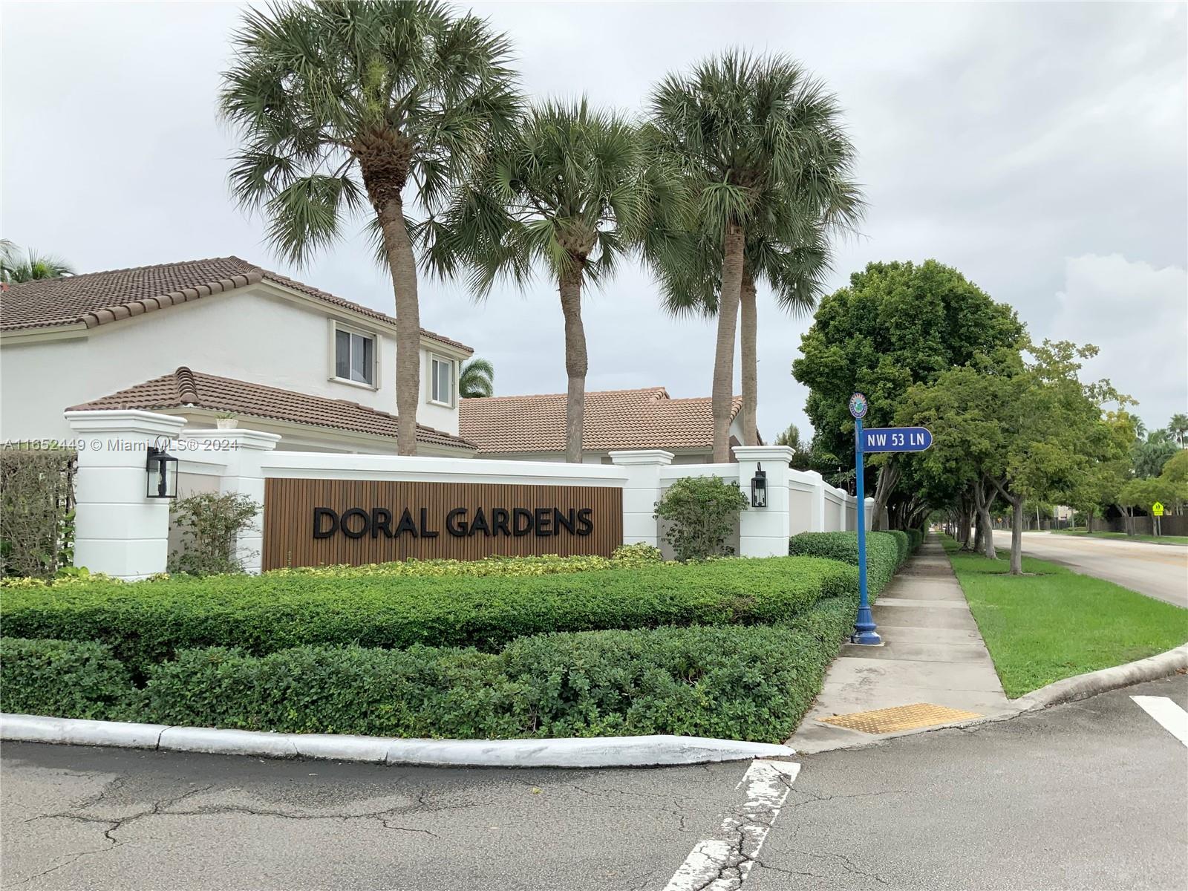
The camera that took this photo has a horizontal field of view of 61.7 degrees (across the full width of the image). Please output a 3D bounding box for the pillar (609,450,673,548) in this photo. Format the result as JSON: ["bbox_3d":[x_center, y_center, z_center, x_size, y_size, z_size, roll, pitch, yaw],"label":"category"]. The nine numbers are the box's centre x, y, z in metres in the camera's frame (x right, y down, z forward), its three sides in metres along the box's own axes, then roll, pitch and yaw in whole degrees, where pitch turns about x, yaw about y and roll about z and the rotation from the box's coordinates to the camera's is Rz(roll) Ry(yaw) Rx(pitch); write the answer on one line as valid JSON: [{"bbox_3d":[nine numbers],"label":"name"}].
[{"bbox_3d":[0.796,1.414,16.238,0.873,2.553,0.873,-2,-5,19],"label":"pillar"}]

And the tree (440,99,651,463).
[{"bbox_3d":[-0.682,-1.767,18.213,4.186,9.178,4.186,0,-5,0],"label":"tree"}]

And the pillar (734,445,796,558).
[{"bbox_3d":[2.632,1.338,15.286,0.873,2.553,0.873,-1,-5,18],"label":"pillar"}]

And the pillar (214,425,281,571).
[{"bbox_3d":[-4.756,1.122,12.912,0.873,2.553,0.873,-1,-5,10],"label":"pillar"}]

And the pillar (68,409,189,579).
[{"bbox_3d":[-5.165,0.953,10.924,0.873,2.553,0.873,-1,-5,11],"label":"pillar"}]

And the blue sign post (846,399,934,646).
[{"bbox_3d":[3.752,0.926,12.586,1.067,3.086,0.360,-2,-5,19],"label":"blue sign post"}]

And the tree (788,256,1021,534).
[{"bbox_3d":[9.097,-0.813,28.671,6.738,9.276,6.738,0,-5,0],"label":"tree"}]

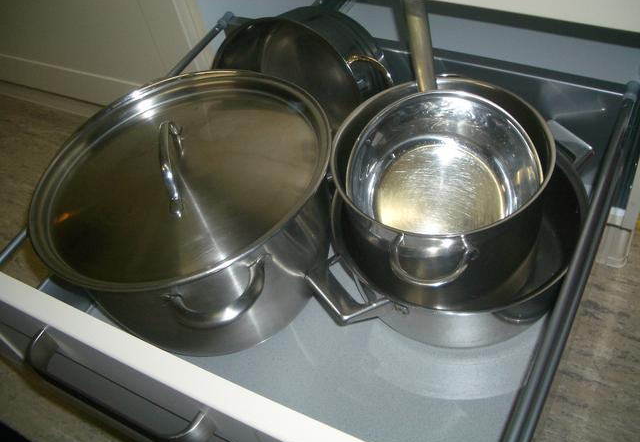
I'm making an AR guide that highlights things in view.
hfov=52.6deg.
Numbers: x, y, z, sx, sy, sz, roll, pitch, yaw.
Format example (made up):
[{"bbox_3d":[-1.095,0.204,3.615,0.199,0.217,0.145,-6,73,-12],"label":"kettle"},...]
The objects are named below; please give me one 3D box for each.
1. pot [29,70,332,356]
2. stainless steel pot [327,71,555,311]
[{"bbox_3d":[-0.142,-0.009,0.774,0.316,0.194,0.371,-20,49,-2],"label":"pot"},{"bbox_3d":[0.144,-0.037,0.755,0.244,0.132,0.313,1,51,15],"label":"stainless steel pot"}]

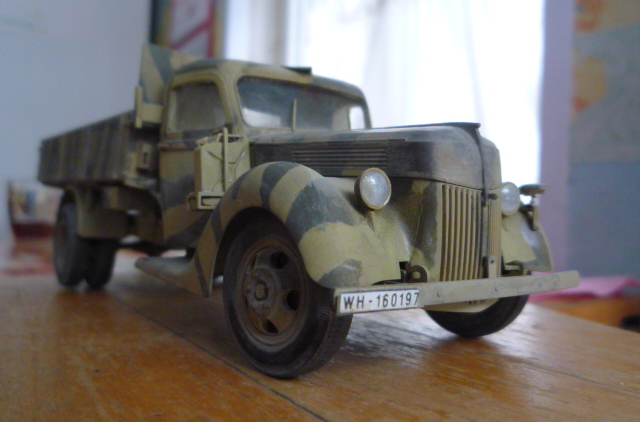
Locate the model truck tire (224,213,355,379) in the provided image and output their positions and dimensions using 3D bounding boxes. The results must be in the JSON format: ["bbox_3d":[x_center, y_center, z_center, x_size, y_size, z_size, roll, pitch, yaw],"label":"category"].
[{"bbox_3d":[-0.006,0.013,0.091,0.006,0.026,0.026,2,-1,-42],"label":"model truck tire"}]

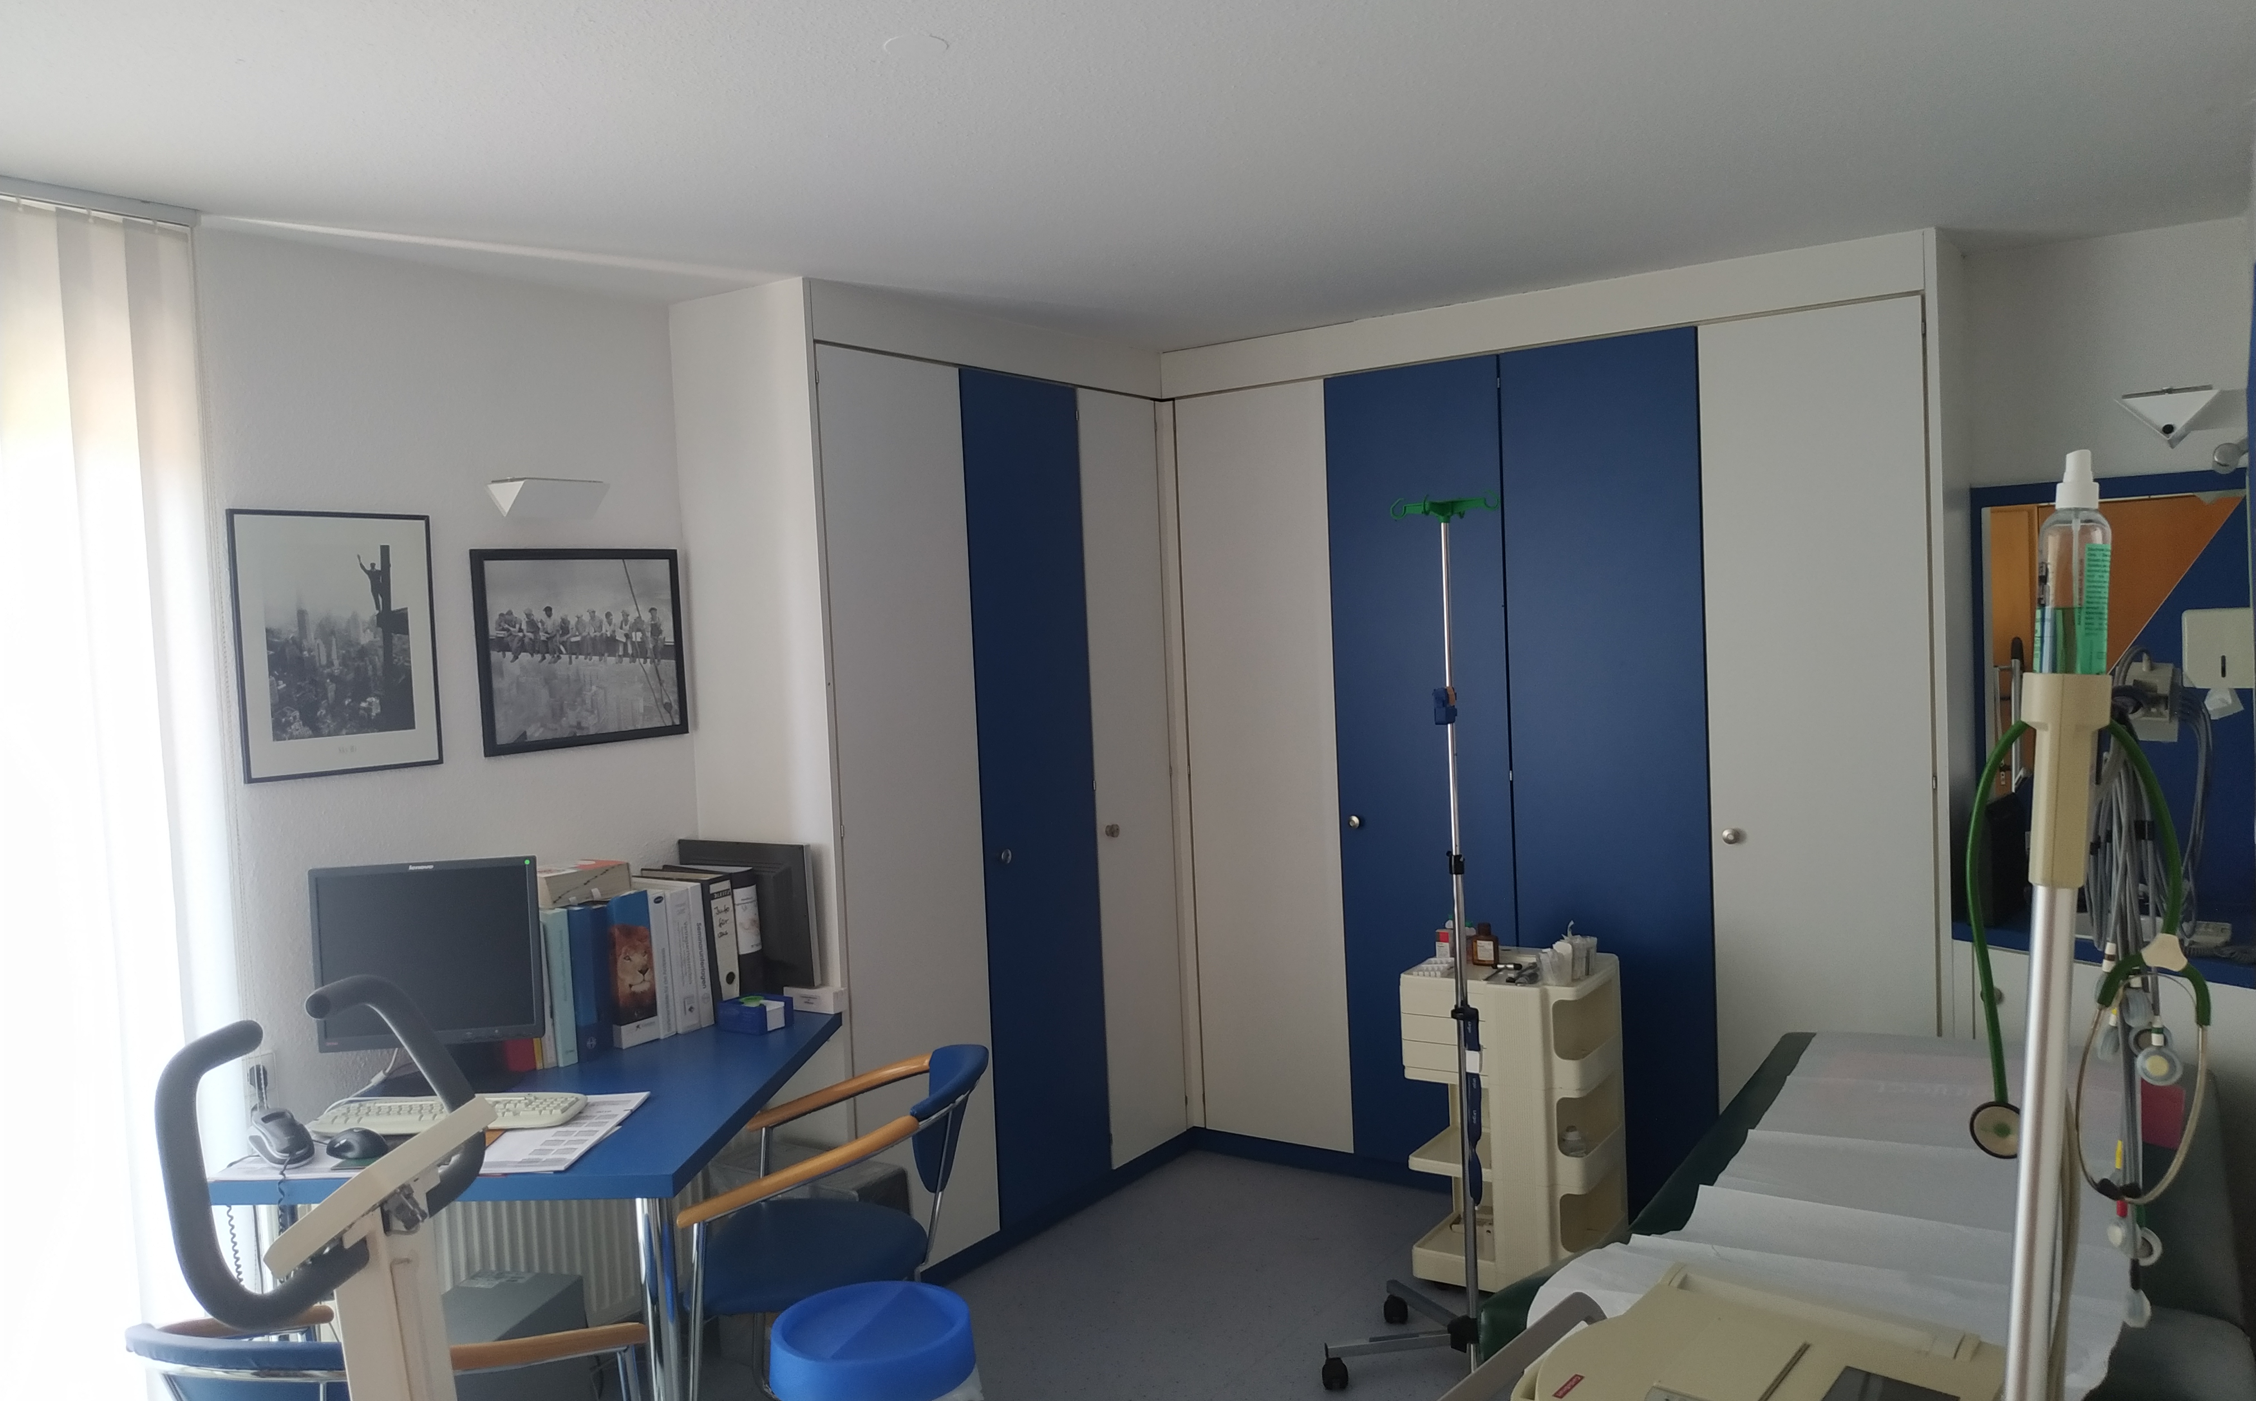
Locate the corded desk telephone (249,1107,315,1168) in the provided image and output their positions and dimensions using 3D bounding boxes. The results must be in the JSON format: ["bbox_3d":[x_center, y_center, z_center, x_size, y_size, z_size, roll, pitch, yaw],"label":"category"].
[{"bbox_3d":[-1.500,0.764,2.767,0.076,0.066,0.180,-5,3,-38],"label":"corded desk telephone"}]

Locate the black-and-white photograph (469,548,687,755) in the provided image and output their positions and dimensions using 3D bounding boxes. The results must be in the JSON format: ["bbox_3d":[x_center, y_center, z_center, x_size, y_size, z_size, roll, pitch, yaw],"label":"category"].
[{"bbox_3d":[-1.199,-0.116,3.452,0.022,0.428,0.530,-1,3,35],"label":"black-and-white photograph"}]

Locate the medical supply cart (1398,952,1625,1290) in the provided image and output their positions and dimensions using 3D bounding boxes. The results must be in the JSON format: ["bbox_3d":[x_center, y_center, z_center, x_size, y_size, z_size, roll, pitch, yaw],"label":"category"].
[{"bbox_3d":[0.916,0.980,3.647,0.430,0.735,0.420,-1,3,26],"label":"medical supply cart"}]

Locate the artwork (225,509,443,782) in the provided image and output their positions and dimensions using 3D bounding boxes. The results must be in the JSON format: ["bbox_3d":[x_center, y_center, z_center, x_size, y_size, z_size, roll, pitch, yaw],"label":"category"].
[{"bbox_3d":[-1.494,-0.108,2.975,0.025,0.497,0.389,-1,4,34],"label":"artwork"}]

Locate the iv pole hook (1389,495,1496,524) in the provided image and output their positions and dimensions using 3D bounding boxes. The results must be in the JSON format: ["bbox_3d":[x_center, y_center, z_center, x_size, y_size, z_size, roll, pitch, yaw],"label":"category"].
[{"bbox_3d":[0.649,-0.395,3.203,0.220,0.065,0.200,-3,3,-8],"label":"iv pole hook"}]

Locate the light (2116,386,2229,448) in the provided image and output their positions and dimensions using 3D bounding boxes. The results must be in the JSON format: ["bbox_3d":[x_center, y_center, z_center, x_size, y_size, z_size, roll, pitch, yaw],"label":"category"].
[{"bbox_3d":[1.667,-0.446,2.492,0.149,0.076,0.211,-1,4,34],"label":"light"}]

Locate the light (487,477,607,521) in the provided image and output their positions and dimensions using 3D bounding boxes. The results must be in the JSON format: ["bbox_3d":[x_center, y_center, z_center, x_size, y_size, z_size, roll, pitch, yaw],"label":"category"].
[{"bbox_3d":[-1.225,-0.423,3.315,0.140,0.080,0.205,-1,3,35],"label":"light"}]

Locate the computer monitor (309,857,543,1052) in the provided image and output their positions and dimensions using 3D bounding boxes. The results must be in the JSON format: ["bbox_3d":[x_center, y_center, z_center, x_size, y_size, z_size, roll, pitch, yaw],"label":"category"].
[{"bbox_3d":[-1.310,0.473,2.950,0.407,0.345,0.075,-3,1,-5],"label":"computer monitor"}]

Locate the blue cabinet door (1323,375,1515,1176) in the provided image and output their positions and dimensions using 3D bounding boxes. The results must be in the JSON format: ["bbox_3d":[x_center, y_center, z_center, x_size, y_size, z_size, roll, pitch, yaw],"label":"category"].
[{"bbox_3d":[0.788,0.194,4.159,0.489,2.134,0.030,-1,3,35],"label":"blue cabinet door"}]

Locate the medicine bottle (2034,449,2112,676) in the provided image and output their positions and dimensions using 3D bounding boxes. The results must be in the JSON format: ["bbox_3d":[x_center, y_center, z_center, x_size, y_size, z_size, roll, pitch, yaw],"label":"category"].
[{"bbox_3d":[0.760,-0.097,1.255,0.050,0.207,0.050,3,3,33],"label":"medicine bottle"}]

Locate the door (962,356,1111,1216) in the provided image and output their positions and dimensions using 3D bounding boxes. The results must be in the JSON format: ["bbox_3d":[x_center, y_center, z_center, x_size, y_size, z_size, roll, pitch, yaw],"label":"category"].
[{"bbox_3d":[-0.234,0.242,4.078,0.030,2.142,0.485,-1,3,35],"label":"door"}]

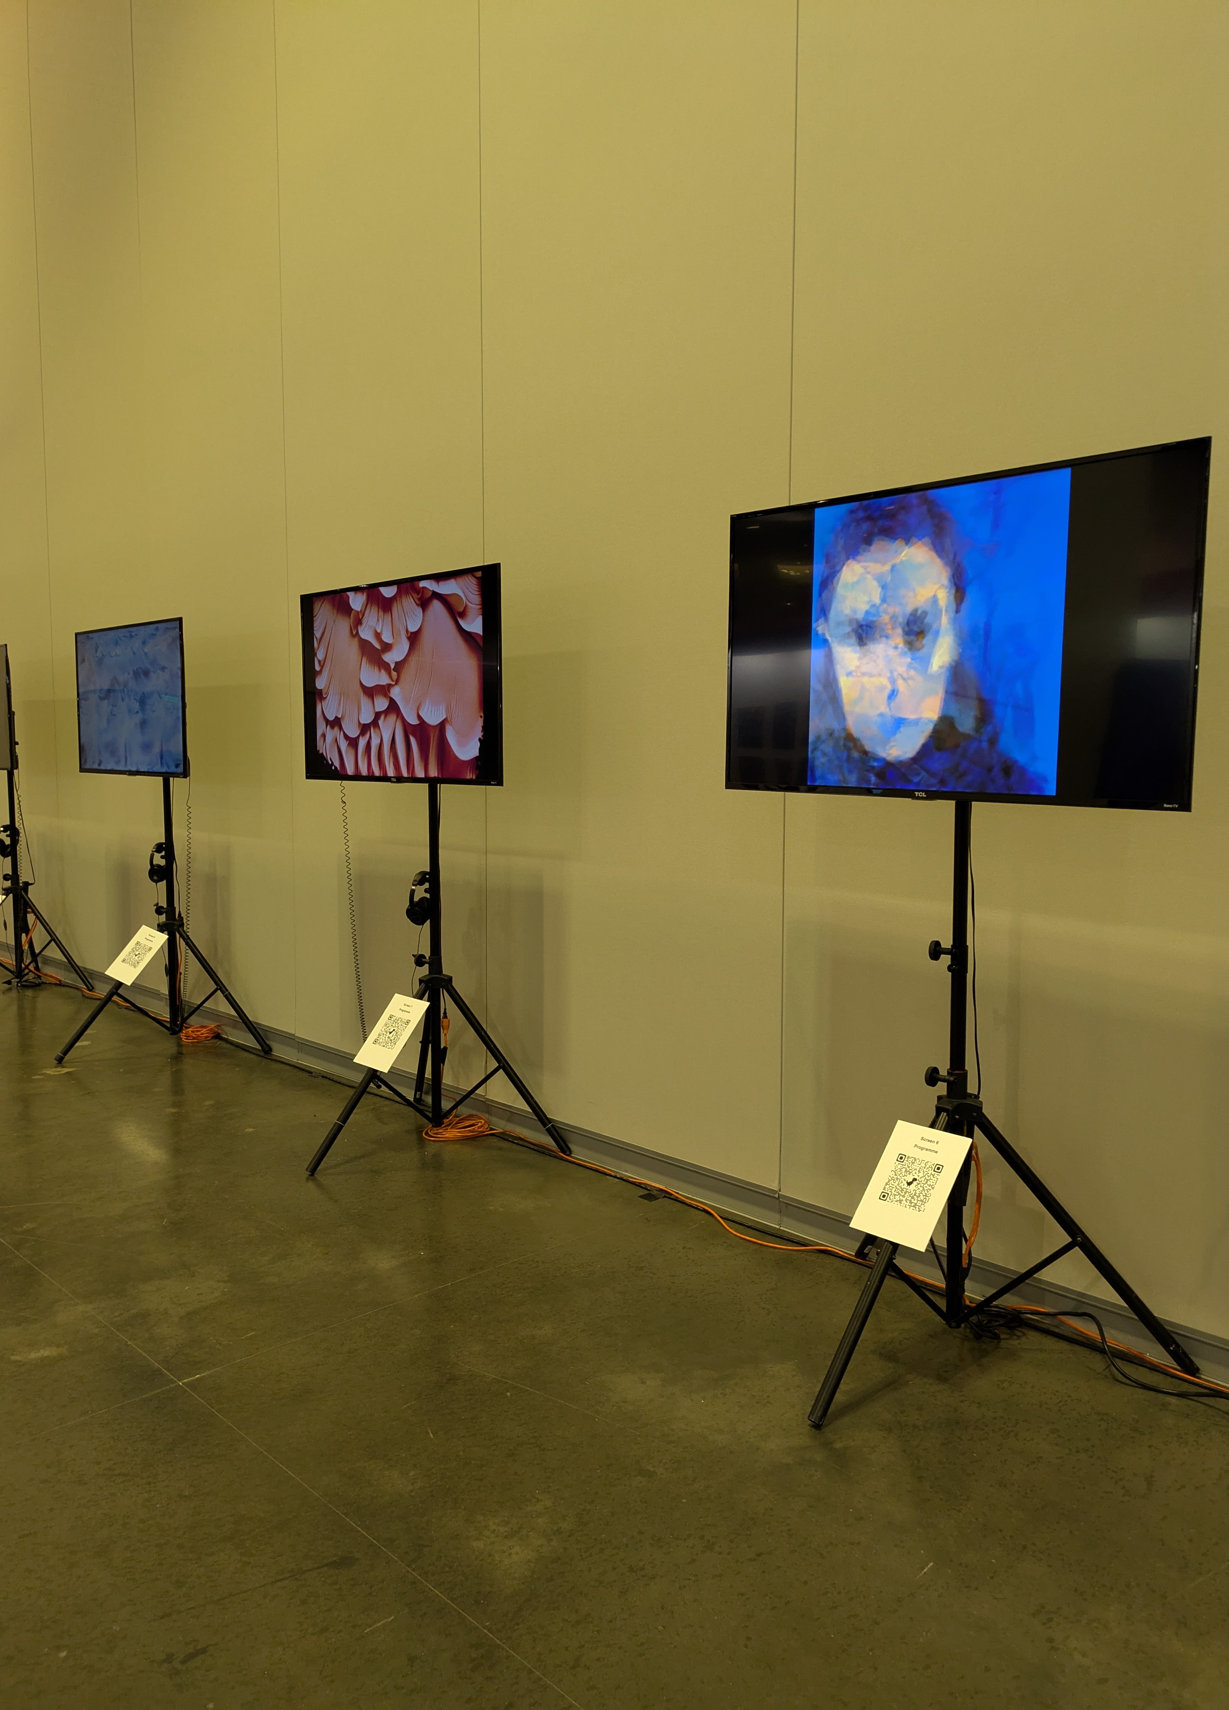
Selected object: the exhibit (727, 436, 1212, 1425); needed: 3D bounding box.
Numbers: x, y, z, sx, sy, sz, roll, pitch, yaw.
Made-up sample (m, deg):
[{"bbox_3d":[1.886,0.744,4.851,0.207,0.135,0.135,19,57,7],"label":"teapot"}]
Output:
[{"bbox_3d":[0.768,0.200,2.961,0.885,2.113,1.235,-5,7,-42],"label":"exhibit"}]

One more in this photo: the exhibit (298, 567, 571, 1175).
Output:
[{"bbox_3d":[-0.788,0.058,4.530,0.829,2.088,1.235,-5,8,-44],"label":"exhibit"}]

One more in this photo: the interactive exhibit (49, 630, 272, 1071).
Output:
[{"bbox_3d":[-2.380,-0.081,6.072,0.867,2.063,1.236,-5,8,-44],"label":"interactive exhibit"}]

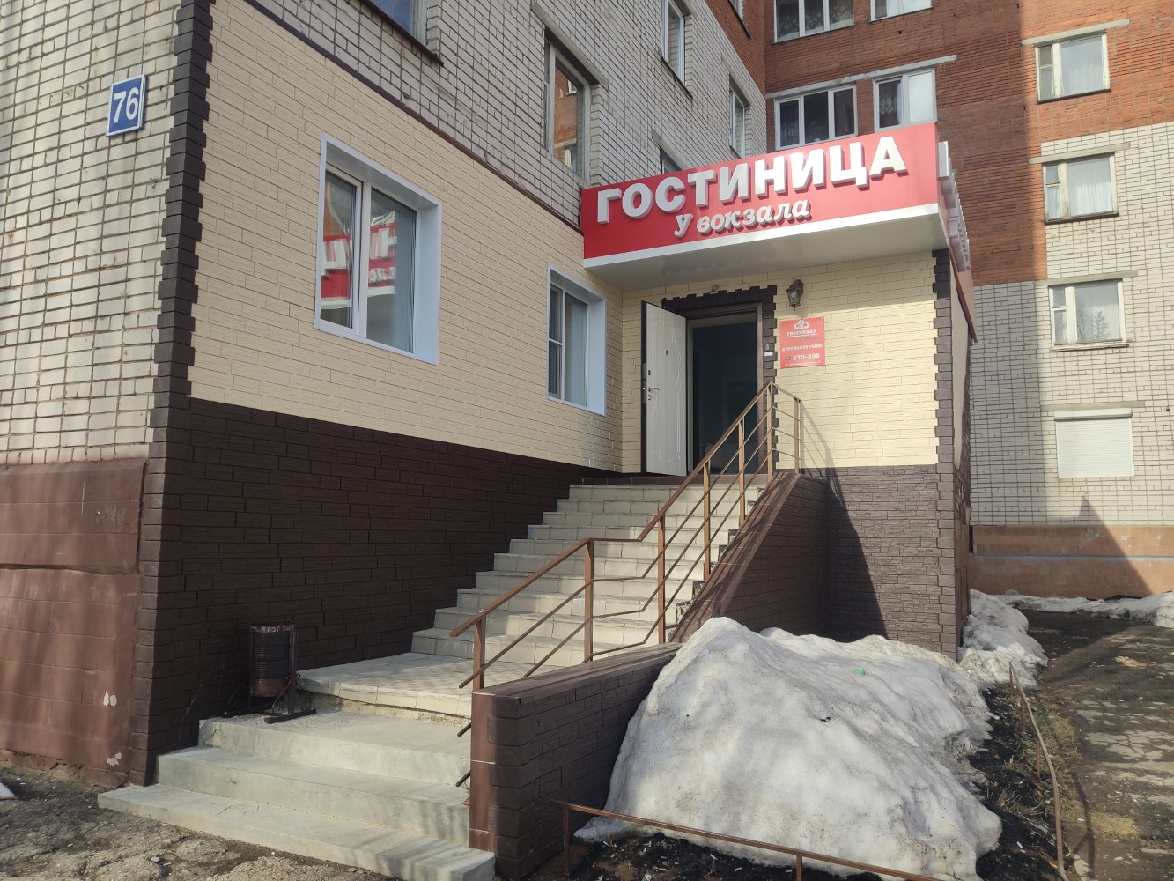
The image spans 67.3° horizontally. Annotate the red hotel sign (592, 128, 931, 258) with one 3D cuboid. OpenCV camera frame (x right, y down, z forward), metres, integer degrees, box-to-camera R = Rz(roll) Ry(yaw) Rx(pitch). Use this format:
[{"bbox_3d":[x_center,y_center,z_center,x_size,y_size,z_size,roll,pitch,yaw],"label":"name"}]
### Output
[{"bbox_3d":[1.670,-2.579,9.332,3.810,0.830,0.160,-3,-7,26],"label":"red hotel sign"}]

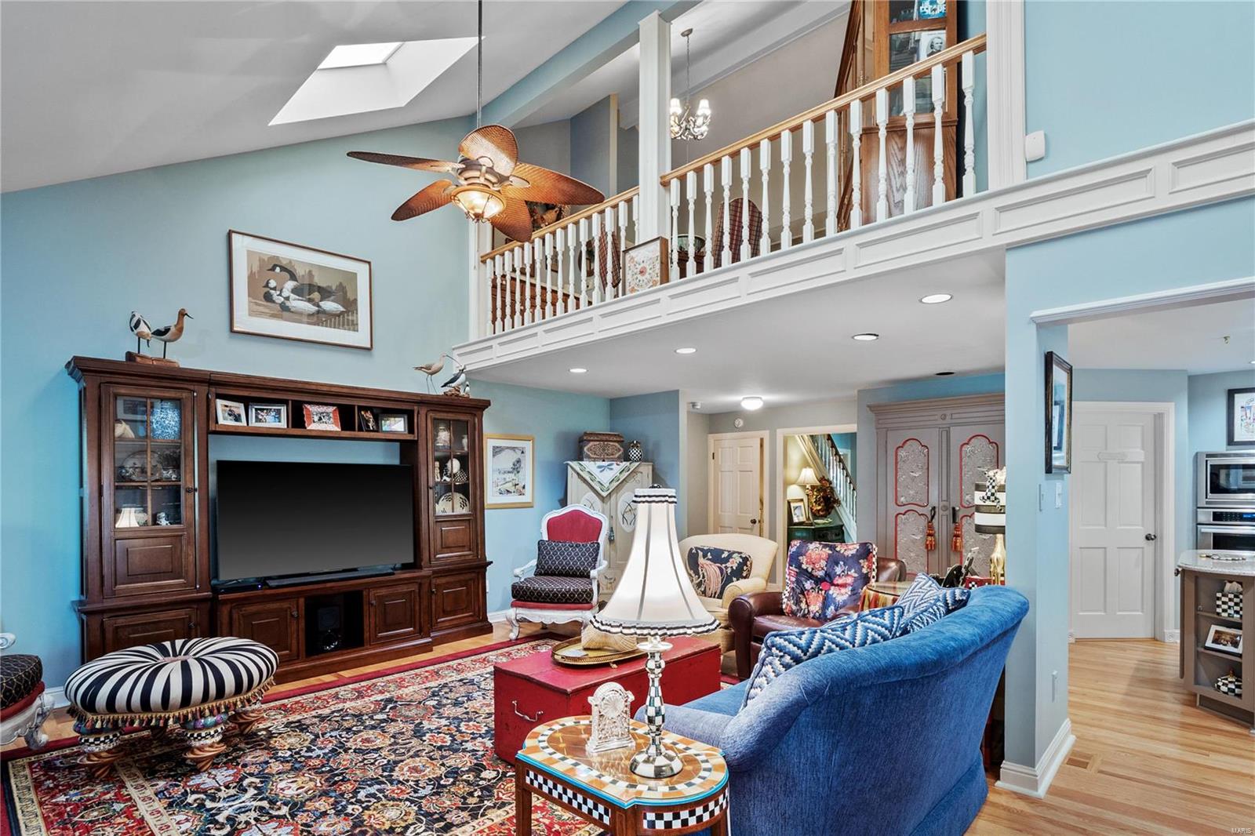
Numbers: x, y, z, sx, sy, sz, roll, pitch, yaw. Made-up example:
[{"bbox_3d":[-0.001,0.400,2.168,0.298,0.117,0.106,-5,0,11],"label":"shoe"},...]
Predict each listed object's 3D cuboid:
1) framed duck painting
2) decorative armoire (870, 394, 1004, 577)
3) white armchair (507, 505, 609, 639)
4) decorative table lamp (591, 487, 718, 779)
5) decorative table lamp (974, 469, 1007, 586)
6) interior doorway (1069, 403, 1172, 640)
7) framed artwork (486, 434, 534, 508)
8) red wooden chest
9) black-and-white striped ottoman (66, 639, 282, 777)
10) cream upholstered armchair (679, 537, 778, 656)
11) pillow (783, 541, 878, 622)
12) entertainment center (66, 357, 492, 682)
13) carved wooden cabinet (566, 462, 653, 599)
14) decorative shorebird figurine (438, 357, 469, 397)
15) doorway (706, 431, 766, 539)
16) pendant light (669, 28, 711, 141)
[{"bbox_3d":[-2.594,-0.997,4.500,1.000,0.757,0.030,2,-3,-42],"label":"framed duck painting"},{"bbox_3d":[3.100,0.940,5.330,1.380,2.150,0.600,-3,-5,45],"label":"decorative armoire"},{"bbox_3d":[-0.590,1.440,5.280,0.730,1.160,0.780,-1,-3,12],"label":"white armchair"},{"bbox_3d":[0.078,0.592,1.580,0.360,0.785,0.360,0,-2,0],"label":"decorative table lamp"},{"bbox_3d":[2.232,0.701,3.350,0.310,0.800,0.310,0,-2,0],"label":"decorative table lamp"},{"bbox_3d":[4.391,0.932,4.980,0.970,2.130,0.140,0,-2,0],"label":"interior doorway"},{"bbox_3d":[-1.205,0.560,5.720,0.600,0.745,0.030,3,-5,-44],"label":"framed artwork"},{"bbox_3d":[-0.077,1.600,3.230,1.160,0.465,0.590,2,-3,-44],"label":"red wooden chest"},{"bbox_3d":[-2.340,1.490,2.920,0.860,0.530,0.860,0,-3,-6],"label":"black-and-white striped ottoman"},{"bbox_3d":[0.860,1.570,5.180,0.860,0.900,0.870,-2,-4,32],"label":"cream upholstered armchair"},{"bbox_3d":[1.445,1.167,4.000,0.600,0.570,0.190,-1,-20,27],"label":"pillow"},{"bbox_3d":[-2.340,0.820,4.270,2.680,2.120,0.520,3,-5,-44],"label":"entertainment center"},{"bbox_3d":[-0.185,1.310,6.150,0.910,1.630,0.470,0,-3,2],"label":"carved wooden cabinet"},{"bbox_3d":[-1.569,-0.368,5.040,0.280,0.350,0.130,1,-2,-21],"label":"decorative shorebird figurine"},{"bbox_3d":[1.510,1.250,7.600,0.980,2.120,0.130,-3,-5,44],"label":"doorway"},{"bbox_3d":[0.588,-3.197,5.350,0.450,1.080,0.450,0,-2,0],"label":"pendant light"}]

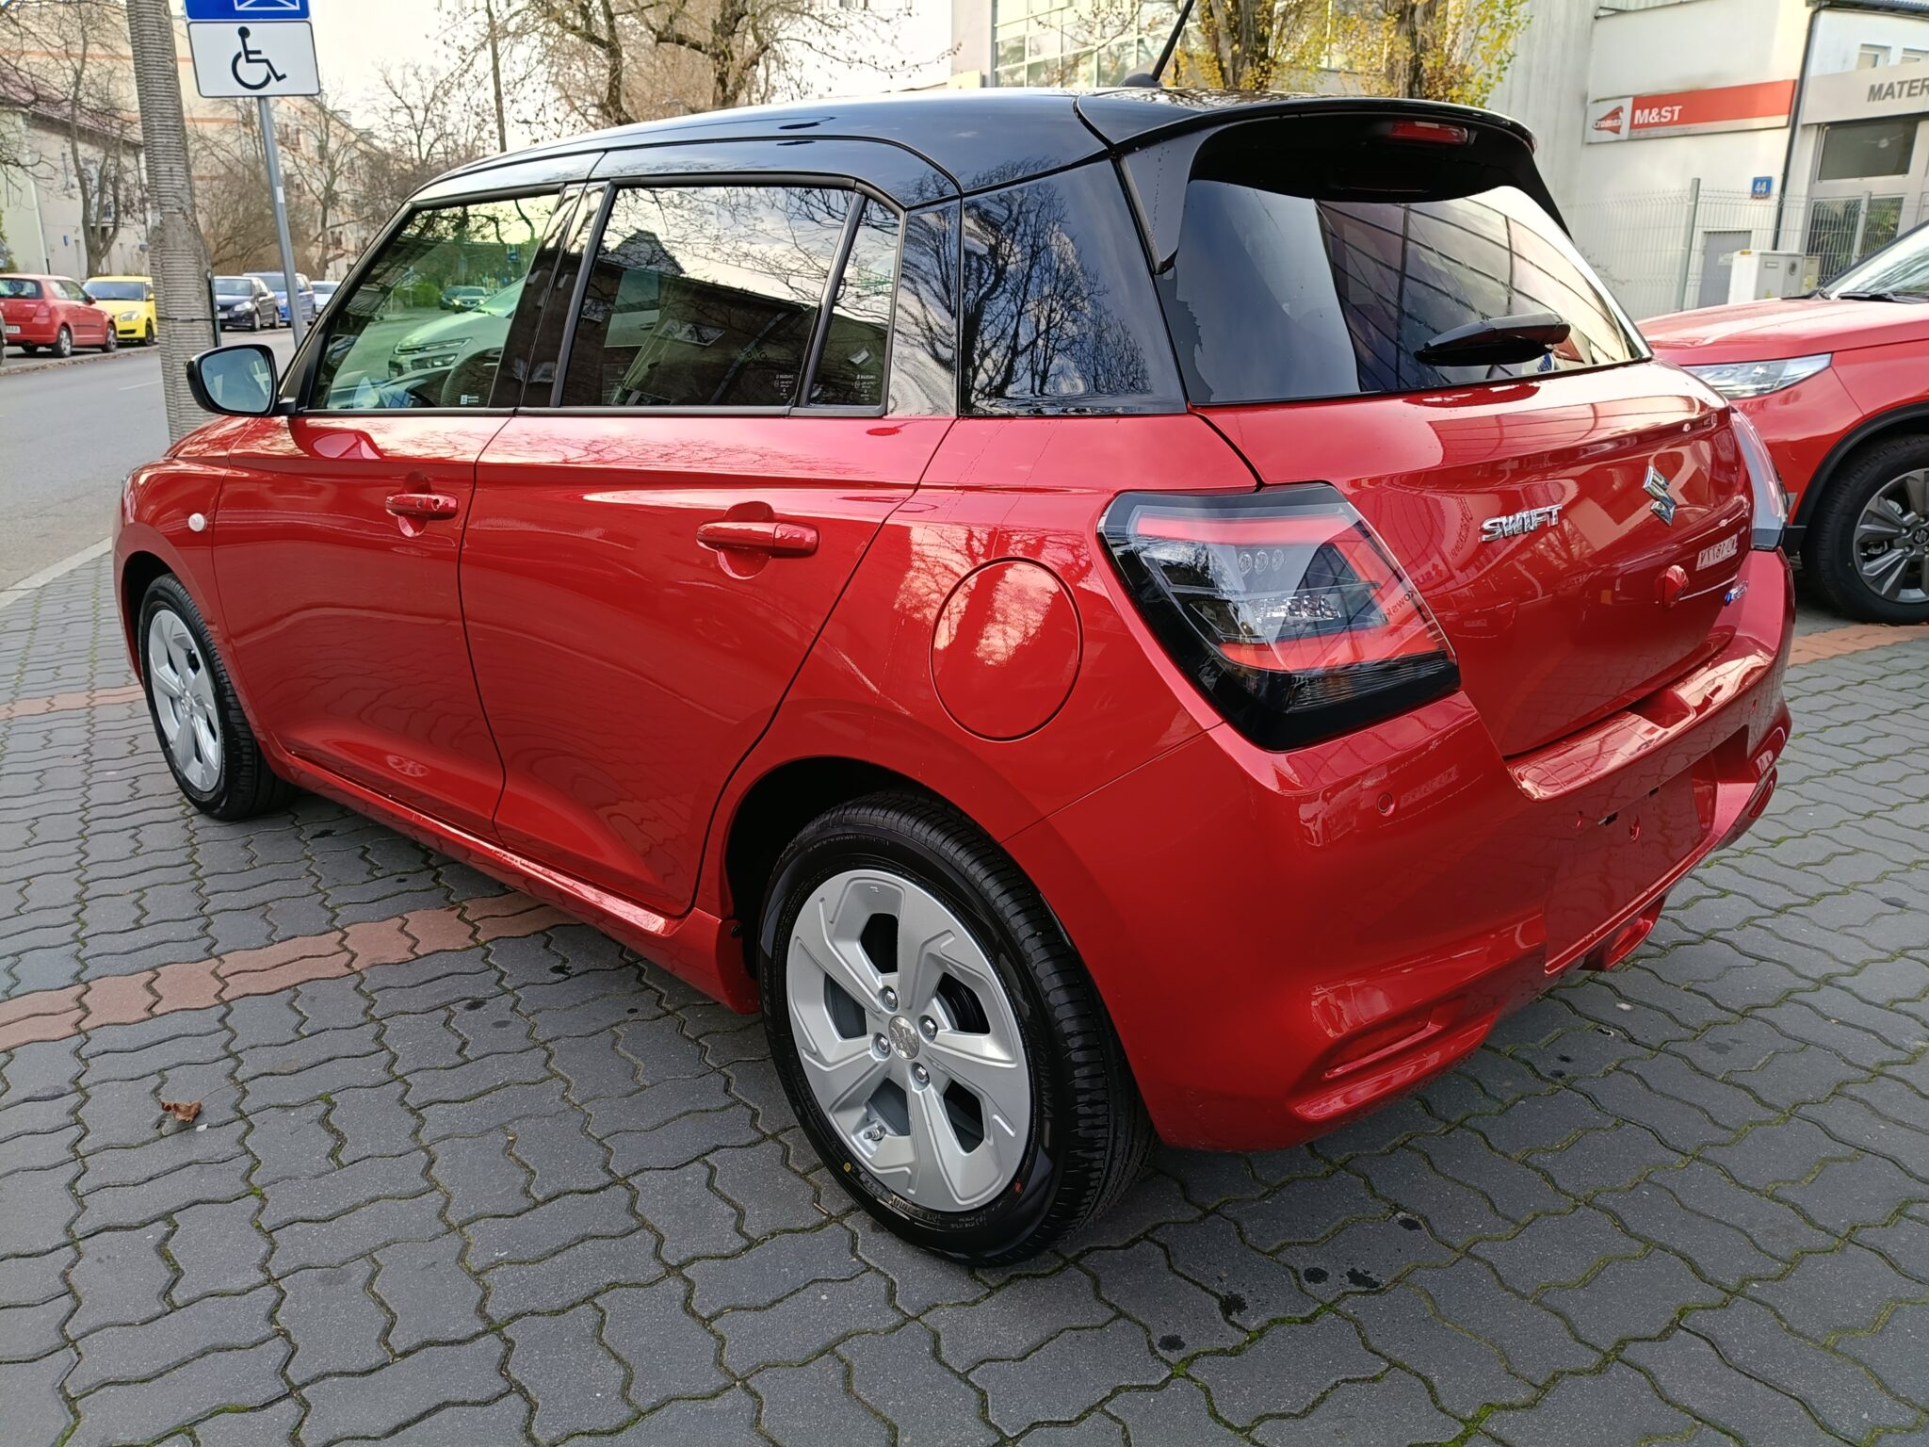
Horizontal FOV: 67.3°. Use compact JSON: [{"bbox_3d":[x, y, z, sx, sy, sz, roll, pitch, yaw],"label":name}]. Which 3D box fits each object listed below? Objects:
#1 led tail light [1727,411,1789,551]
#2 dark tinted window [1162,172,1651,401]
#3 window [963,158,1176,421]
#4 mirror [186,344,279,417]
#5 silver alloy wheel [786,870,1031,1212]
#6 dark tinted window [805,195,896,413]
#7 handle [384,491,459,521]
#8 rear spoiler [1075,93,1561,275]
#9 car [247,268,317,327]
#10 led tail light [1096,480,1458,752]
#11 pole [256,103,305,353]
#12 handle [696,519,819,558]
[{"bbox_3d":[1.242,-0.410,2.405,0.255,0.250,0.310,10,20,34],"label":"led tail light"},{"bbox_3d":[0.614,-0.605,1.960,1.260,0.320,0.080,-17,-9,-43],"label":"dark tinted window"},{"bbox_3d":[0.118,-0.486,1.619,0.309,0.303,0.060,6,-10,23],"label":"window"},{"bbox_3d":[-1.320,-0.625,2.645,0.120,0.130,0.195,12,20,37],"label":"mirror"},{"bbox_3d":[-0.030,0.380,1.858,0.440,0.440,0.160,14,22,42],"label":"silver alloy wheel"},{"bbox_3d":[-0.111,-0.509,1.764,0.129,0.261,0.030,14,-1,42],"label":"dark tinted window"},{"bbox_3d":[-0.872,-0.346,2.332,0.225,0.045,0.050,14,22,42],"label":"handle"},{"bbox_3d":[0.525,-0.737,2.009,0.270,0.240,1.130,14,22,42],"label":"rear spoiler"},{"bbox_3d":[-21.718,-13.267,45.404,1.770,1.620,4.250,-5,18,-13],"label":"car"},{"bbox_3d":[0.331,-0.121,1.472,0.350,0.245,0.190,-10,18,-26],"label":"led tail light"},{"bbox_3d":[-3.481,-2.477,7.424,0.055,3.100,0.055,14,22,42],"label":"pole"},{"bbox_3d":[-0.261,-0.231,1.807,0.245,0.040,0.050,9,19,43],"label":"handle"}]

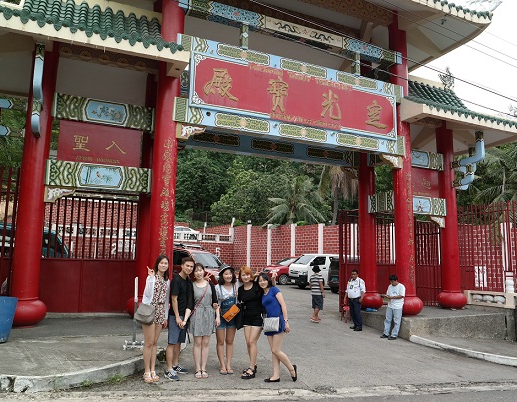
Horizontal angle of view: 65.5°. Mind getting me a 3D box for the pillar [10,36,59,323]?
[{"bbox_3d":[-4.750,-0.498,8.634,0.820,6.125,0.820,4,-8,-23],"label":"pillar"}]

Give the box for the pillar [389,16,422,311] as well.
[{"bbox_3d":[4.151,-1.340,11.681,0.860,9.000,0.860,4,-9,-22],"label":"pillar"}]

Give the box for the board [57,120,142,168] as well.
[{"bbox_3d":[-3.626,-1.271,9.258,1.750,0.900,0.130,4,-9,-22],"label":"board"}]

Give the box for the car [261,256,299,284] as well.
[{"bbox_3d":[2.224,4.516,26.158,4.350,1.660,1.740,6,-9,-34],"label":"car"}]

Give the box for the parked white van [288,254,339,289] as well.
[{"bbox_3d":[4.151,4.397,24.954,4.700,1.980,1.700,7,-10,-37],"label":"parked white van"}]

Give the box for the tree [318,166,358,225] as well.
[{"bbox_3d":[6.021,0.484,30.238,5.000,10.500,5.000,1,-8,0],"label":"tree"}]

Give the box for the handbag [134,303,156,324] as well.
[{"bbox_3d":[-1.529,1.529,5.417,0.250,0.230,0.100,10,-8,16],"label":"handbag"}]

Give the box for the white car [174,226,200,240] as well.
[{"bbox_3d":[-7.900,3.269,39.700,4.350,1.470,1.700,7,-9,-42],"label":"white car"}]

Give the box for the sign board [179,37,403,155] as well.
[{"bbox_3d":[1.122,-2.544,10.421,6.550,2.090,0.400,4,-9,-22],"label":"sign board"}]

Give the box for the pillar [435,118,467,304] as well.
[{"bbox_3d":[6.047,0.359,12.784,0.820,5.910,0.820,4,-8,-23],"label":"pillar"}]

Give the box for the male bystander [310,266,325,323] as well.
[{"bbox_3d":[1.751,2.703,11.804,0.500,1.650,0.380,-2,-8,25],"label":"male bystander"}]

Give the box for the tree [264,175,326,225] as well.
[{"bbox_3d":[2.982,0.000,33.300,5.200,4.600,4.800,1,-7,0],"label":"tree"}]

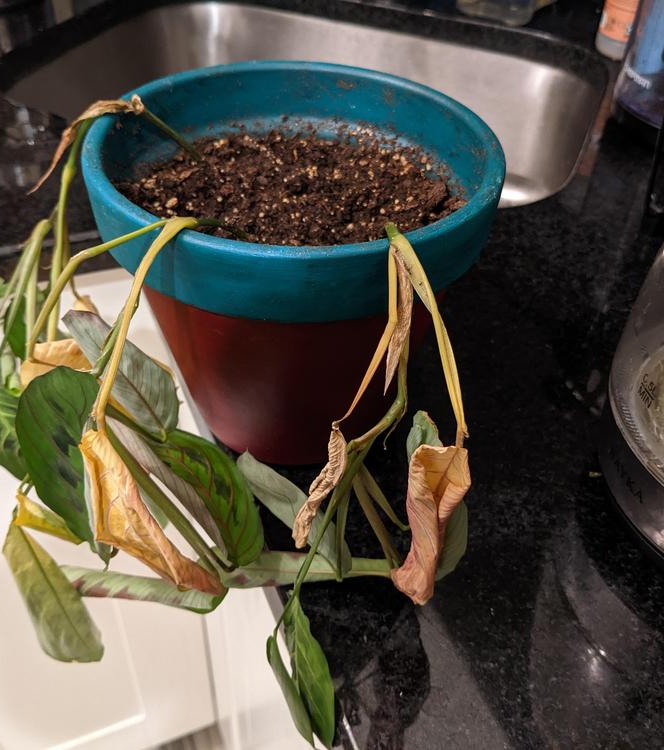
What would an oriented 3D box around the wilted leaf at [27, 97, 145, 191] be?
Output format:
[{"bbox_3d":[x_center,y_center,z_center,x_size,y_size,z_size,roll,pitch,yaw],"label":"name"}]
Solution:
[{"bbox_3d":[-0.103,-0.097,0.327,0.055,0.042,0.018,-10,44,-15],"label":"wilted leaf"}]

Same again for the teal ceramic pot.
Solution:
[{"bbox_3d":[-0.019,-0.044,0.393,0.179,0.156,0.179,2,42,-2],"label":"teal ceramic pot"}]

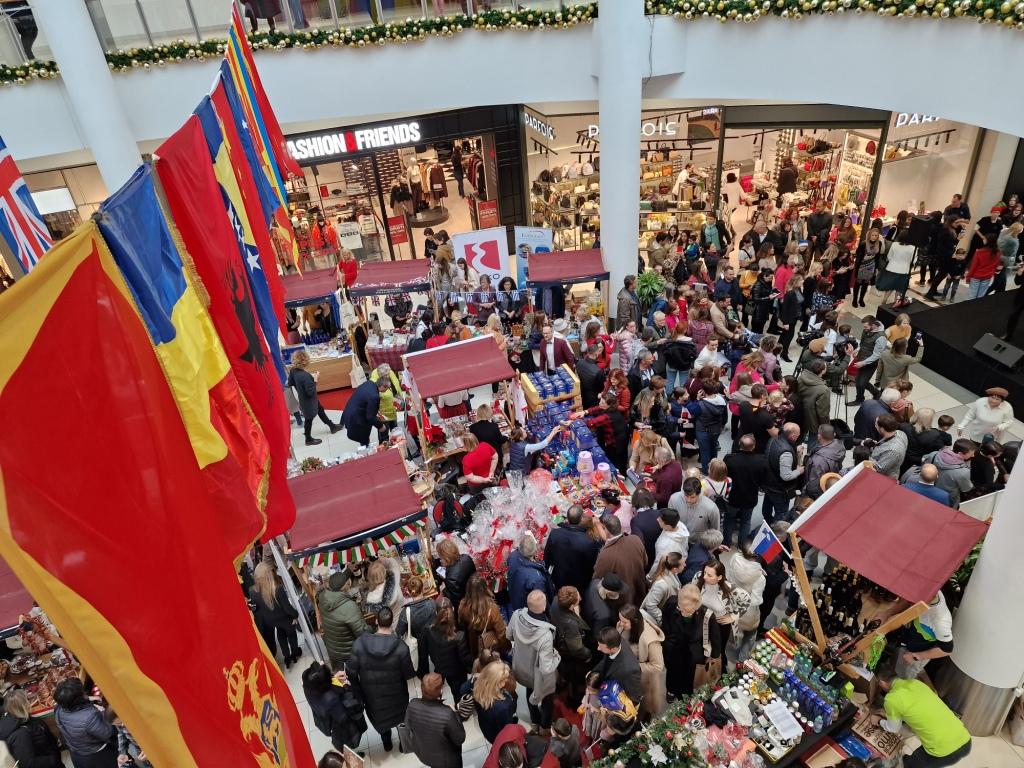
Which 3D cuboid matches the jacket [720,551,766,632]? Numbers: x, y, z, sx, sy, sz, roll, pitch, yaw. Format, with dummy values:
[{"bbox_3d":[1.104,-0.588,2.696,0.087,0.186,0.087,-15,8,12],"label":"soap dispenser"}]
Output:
[{"bbox_3d":[2.371,2.095,6.970,0.500,0.800,0.380,18,40,33],"label":"jacket"}]

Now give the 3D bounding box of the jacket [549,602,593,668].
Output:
[{"bbox_3d":[0.590,2.504,6.857,0.500,0.740,0.340,21,40,37],"label":"jacket"}]

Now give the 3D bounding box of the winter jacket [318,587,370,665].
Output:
[{"bbox_3d":[-1.761,2.480,7.195,0.580,0.840,0.440,8,35,19],"label":"winter jacket"}]

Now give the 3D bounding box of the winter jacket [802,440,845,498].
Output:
[{"bbox_3d":[3.956,1.060,8.640,0.530,0.780,0.350,-13,32,-12],"label":"winter jacket"}]

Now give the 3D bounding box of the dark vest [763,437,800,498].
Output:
[{"bbox_3d":[3.411,1.040,8.580,0.360,0.700,0.480,-8,33,-4],"label":"dark vest"}]

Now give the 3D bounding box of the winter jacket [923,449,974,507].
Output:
[{"bbox_3d":[5.265,1.164,8.206,0.360,0.740,0.540,-31,39,-35],"label":"winter jacket"}]

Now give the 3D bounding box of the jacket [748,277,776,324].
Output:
[{"bbox_3d":[4.793,-1.598,13.018,0.420,0.840,0.500,6,33,19],"label":"jacket"}]

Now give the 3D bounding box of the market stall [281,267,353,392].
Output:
[{"bbox_3d":[-3.660,-0.812,12.441,1.360,2.150,1.180,-12,33,-10],"label":"market stall"}]

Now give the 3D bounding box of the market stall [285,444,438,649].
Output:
[{"bbox_3d":[-1.587,2.020,7.674,1.385,2.150,1.180,-15,34,-14],"label":"market stall"}]

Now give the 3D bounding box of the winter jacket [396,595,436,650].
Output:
[{"bbox_3d":[-0.987,2.464,7.179,0.500,0.720,0.360,-9,33,-6],"label":"winter jacket"}]

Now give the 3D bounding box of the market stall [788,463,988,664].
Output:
[{"bbox_3d":[3.579,2.191,6.796,1.446,2.180,1.187,-28,37,-32],"label":"market stall"}]

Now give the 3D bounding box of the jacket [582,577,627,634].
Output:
[{"bbox_3d":[0.930,2.347,6.695,0.380,0.710,0.540,-11,32,-9],"label":"jacket"}]

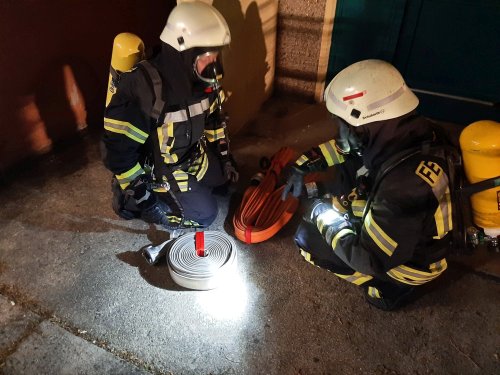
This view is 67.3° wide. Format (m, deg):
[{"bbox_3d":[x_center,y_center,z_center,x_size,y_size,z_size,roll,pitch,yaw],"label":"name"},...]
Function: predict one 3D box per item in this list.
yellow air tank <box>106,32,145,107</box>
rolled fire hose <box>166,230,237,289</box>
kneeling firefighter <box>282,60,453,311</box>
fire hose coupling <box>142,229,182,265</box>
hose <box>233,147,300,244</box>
[{"bbox_3d":[-0.660,-0.551,1.959,0.160,0.520,0.160,36,44,10],"label":"yellow air tank"},{"bbox_3d":[-0.238,0.369,1.929,0.355,0.083,0.355,0,35,0],"label":"rolled fire hose"},{"bbox_3d":[0.445,-0.005,1.602,0.790,1.070,0.580,20,40,26],"label":"kneeling firefighter"},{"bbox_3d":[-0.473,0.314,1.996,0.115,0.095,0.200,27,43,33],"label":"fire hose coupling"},{"bbox_3d":[0.155,0.022,2.384,0.360,0.130,0.900,7,36,10],"label":"hose"}]

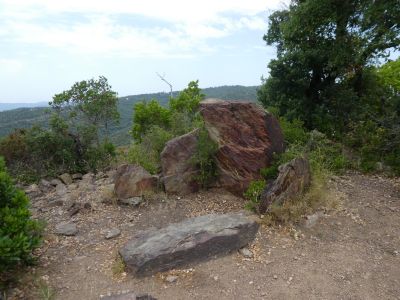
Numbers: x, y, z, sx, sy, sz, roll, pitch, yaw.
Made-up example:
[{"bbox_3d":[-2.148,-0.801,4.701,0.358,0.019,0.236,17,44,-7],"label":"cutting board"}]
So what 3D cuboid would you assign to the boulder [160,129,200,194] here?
[{"bbox_3d":[-0.310,0.173,4.980,0.700,1.100,0.500,1,10,8],"label":"boulder"}]

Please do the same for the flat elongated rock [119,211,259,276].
[{"bbox_3d":[-0.075,0.949,2.993,1.480,0.240,0.460,-5,11,-25],"label":"flat elongated rock"}]

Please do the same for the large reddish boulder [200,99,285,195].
[{"bbox_3d":[0.730,-0.098,5.086,1.270,1.600,0.850,-2,10,-10],"label":"large reddish boulder"}]

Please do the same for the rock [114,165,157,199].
[{"bbox_3d":[-1.065,0.499,4.854,0.660,0.520,0.480,1,10,8],"label":"rock"}]

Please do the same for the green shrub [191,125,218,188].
[{"bbox_3d":[0.075,0.149,4.946,0.470,1.100,0.420,0,10,0],"label":"green shrub"}]

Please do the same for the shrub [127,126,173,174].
[{"bbox_3d":[-1.130,-0.018,6.338,0.960,1.020,0.850,0,10,0],"label":"shrub"}]

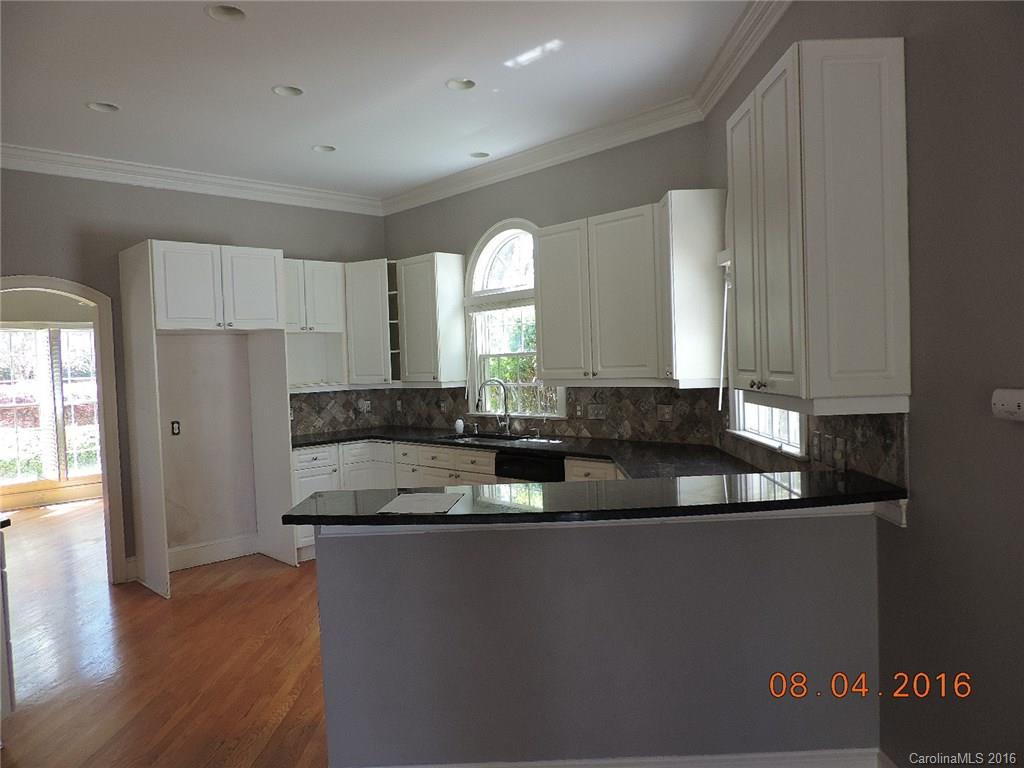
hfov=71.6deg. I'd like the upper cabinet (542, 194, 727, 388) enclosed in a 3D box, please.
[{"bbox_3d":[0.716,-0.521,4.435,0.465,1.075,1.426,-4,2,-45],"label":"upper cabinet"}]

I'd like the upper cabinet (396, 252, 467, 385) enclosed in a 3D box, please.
[{"bbox_3d":[-0.661,-0.509,5.931,0.318,1.085,0.518,-4,2,-45],"label":"upper cabinet"}]

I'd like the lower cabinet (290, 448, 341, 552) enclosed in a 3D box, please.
[{"bbox_3d":[-1.738,0.901,5.754,0.424,0.838,0.626,-4,2,-45],"label":"lower cabinet"}]

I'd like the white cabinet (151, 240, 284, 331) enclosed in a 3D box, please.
[{"bbox_3d":[-2.264,-0.674,5.213,0.926,0.588,0.672,-4,2,-45],"label":"white cabinet"}]

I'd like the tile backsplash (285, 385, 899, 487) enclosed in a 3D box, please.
[{"bbox_3d":[0.011,0.234,4.484,1.464,0.375,4.898,-4,2,-45],"label":"tile backsplash"}]

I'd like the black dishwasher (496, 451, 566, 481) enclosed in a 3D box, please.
[{"bbox_3d":[0.331,0.863,4.782,0.606,0.843,0.626,-4,2,-45],"label":"black dishwasher"}]

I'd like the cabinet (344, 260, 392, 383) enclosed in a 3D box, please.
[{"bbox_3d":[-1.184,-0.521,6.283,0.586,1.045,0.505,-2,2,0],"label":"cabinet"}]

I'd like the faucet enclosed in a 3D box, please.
[{"bbox_3d":[-0.136,0.176,5.419,0.263,0.434,0.071,-4,2,-45],"label":"faucet"}]

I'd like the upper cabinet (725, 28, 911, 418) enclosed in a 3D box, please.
[{"bbox_3d":[1.009,-0.464,2.441,0.318,1.102,0.705,-2,2,1],"label":"upper cabinet"}]

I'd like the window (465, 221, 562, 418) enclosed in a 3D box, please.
[{"bbox_3d":[0.008,-0.488,5.519,0.111,1.525,1.096,-4,2,-45],"label":"window"}]

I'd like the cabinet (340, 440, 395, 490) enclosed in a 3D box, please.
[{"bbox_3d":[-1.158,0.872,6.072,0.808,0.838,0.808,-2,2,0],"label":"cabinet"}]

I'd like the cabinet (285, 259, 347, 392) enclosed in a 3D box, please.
[{"bbox_3d":[-1.784,-0.469,5.934,0.713,1.085,0.318,-4,2,-45],"label":"cabinet"}]

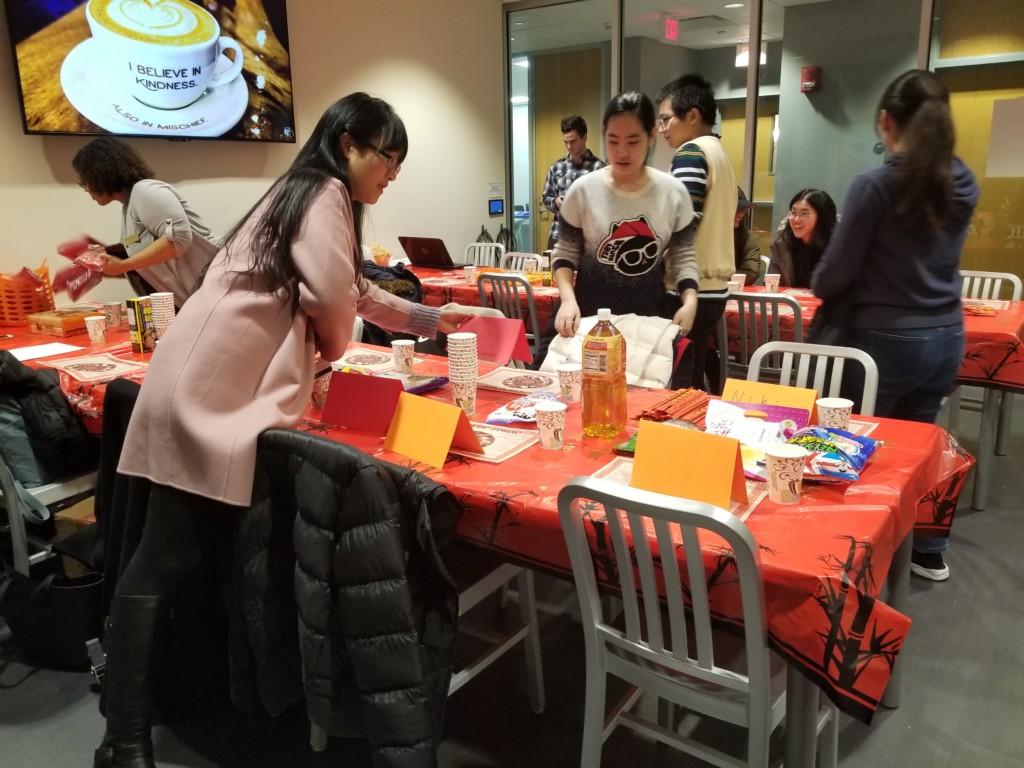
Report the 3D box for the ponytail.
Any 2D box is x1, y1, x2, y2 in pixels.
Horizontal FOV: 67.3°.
[{"bbox_3d":[1.244,-0.713,2.360,0.200,0.465,0.220,-4,15,-8],"label":"ponytail"}]

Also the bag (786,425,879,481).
[{"bbox_3d":[0.689,0.144,1.667,0.180,0.058,0.205,5,16,24],"label":"bag"}]

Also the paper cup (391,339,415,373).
[{"bbox_3d":[-0.372,-0.091,2.608,0.080,0.096,0.080,-1,14,0],"label":"paper cup"}]

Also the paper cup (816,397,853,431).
[{"bbox_3d":[0.742,0.093,1.777,0.079,0.101,0.079,-1,14,0],"label":"paper cup"}]

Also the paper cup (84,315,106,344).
[{"bbox_3d":[-1.682,-0.217,3.118,0.080,0.096,0.080,-1,14,0],"label":"paper cup"}]

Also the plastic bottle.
[{"bbox_3d":[0.222,-0.027,1.863,0.107,0.310,0.105,9,17,35],"label":"plastic bottle"}]

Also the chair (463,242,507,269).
[{"bbox_3d":[-0.333,-0.789,6.795,0.410,0.860,0.500,5,16,25],"label":"chair"}]

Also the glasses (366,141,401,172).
[{"bbox_3d":[-0.335,-0.555,1.820,0.140,0.045,0.140,30,22,10],"label":"glasses"}]

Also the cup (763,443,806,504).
[{"bbox_3d":[0.526,0.175,1.477,0.079,0.101,0.079,-1,14,0],"label":"cup"}]

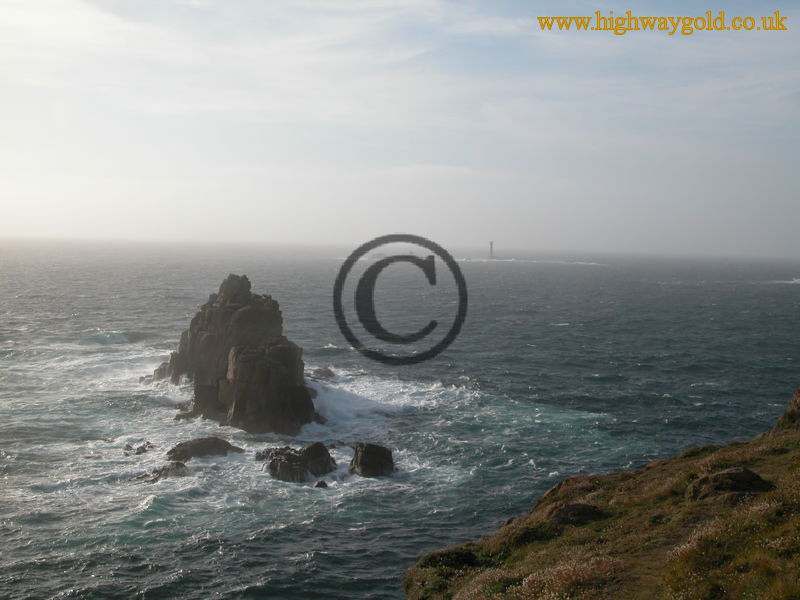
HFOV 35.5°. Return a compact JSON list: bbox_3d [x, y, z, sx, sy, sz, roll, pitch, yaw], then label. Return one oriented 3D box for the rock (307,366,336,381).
[{"bbox_3d":[-21.022,19.414,332.396,8.000,3.300,6.000,1,3,-5],"label":"rock"}]

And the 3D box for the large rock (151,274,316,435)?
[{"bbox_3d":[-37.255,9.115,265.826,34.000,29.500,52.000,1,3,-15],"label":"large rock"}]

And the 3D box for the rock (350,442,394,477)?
[{"bbox_3d":[-4.678,25.523,202.818,7.000,4.700,6.500,1,3,-8],"label":"rock"}]

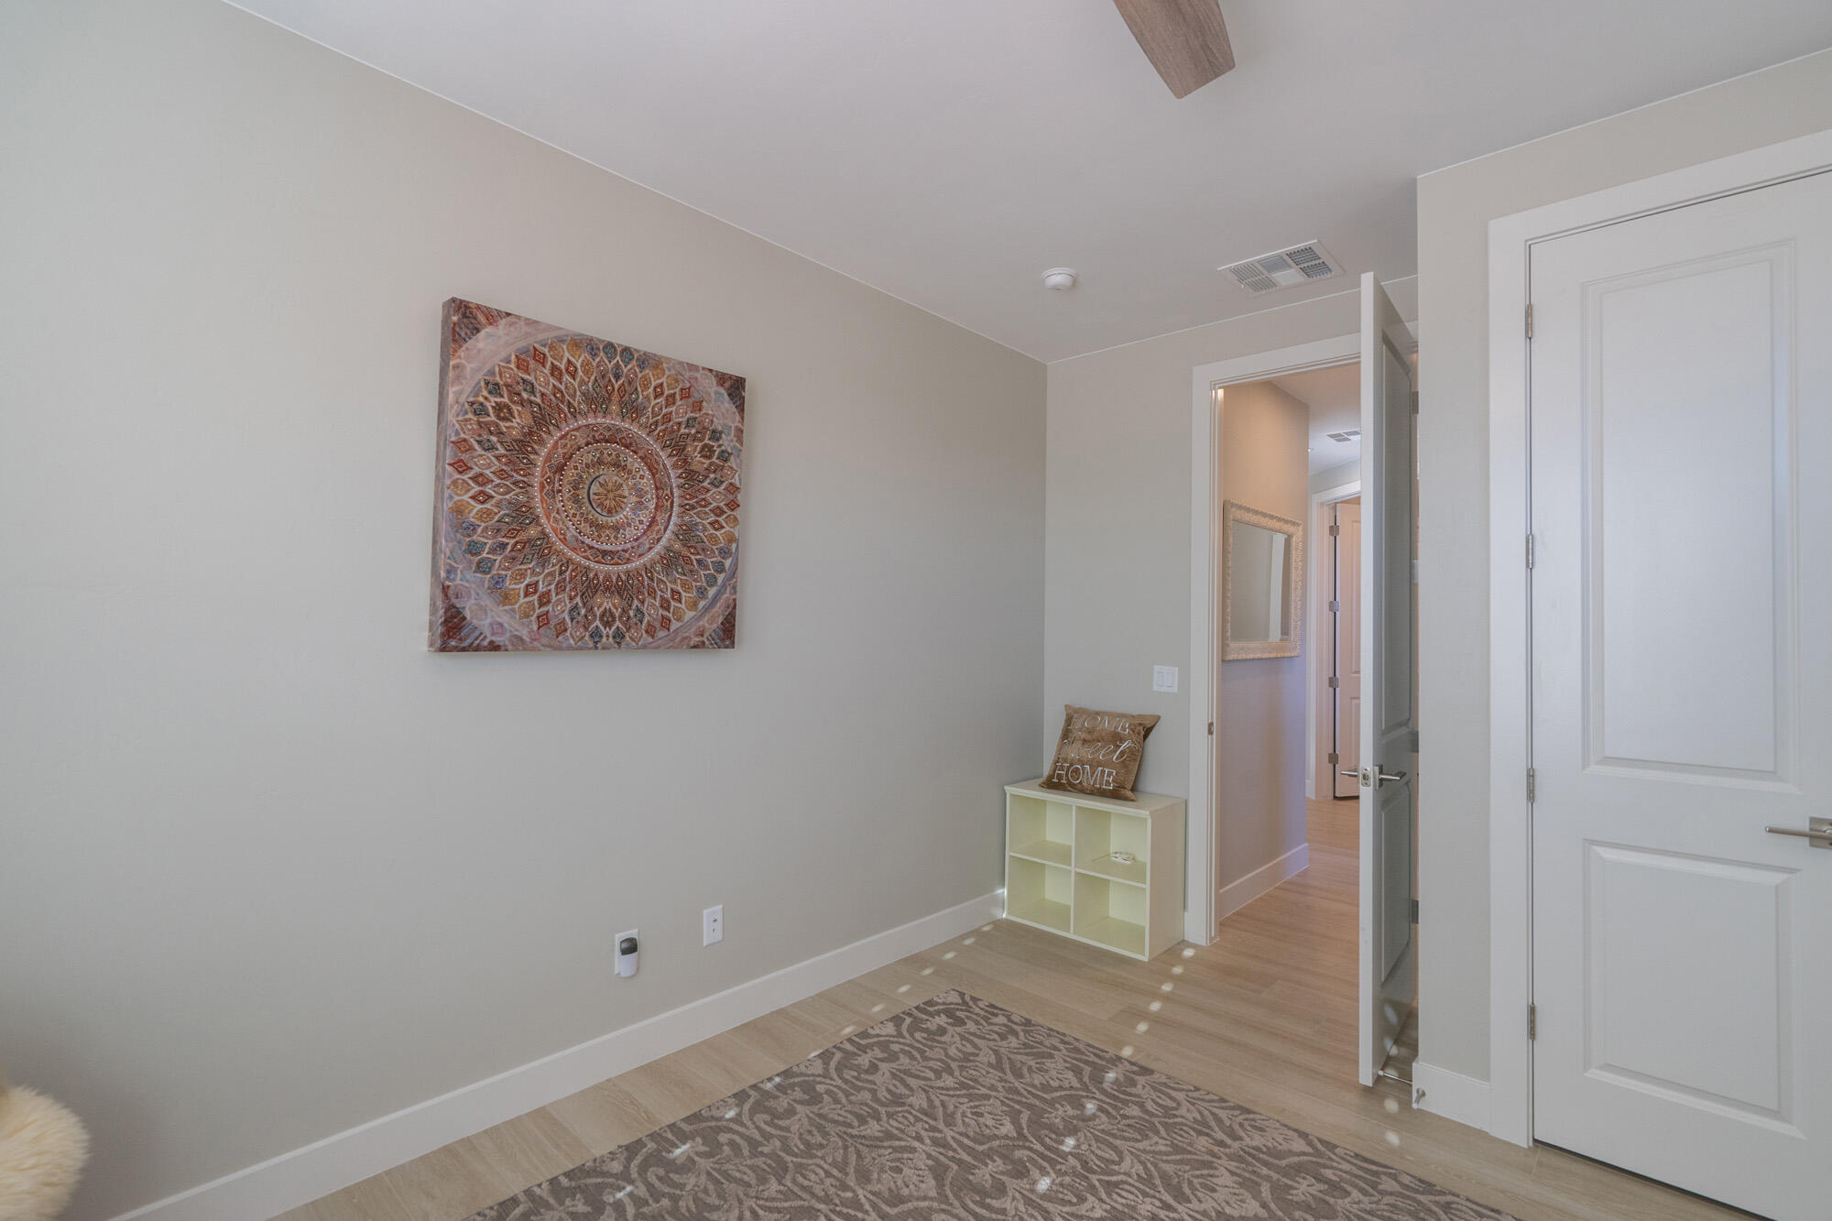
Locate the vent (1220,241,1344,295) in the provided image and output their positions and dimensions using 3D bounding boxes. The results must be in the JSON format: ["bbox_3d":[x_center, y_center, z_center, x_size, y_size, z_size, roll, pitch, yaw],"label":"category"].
[{"bbox_3d":[1.385,-1.274,3.085,0.355,0.022,0.345,0,-2,43],"label":"vent"}]

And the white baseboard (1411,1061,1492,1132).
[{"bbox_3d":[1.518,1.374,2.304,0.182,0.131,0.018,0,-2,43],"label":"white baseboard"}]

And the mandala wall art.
[{"bbox_3d":[-0.911,-0.332,2.407,0.066,0.900,0.890,2,0,43],"label":"mandala wall art"}]

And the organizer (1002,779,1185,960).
[{"bbox_3d":[0.811,1.152,3.751,0.745,0.619,0.340,0,-2,43],"label":"organizer"}]

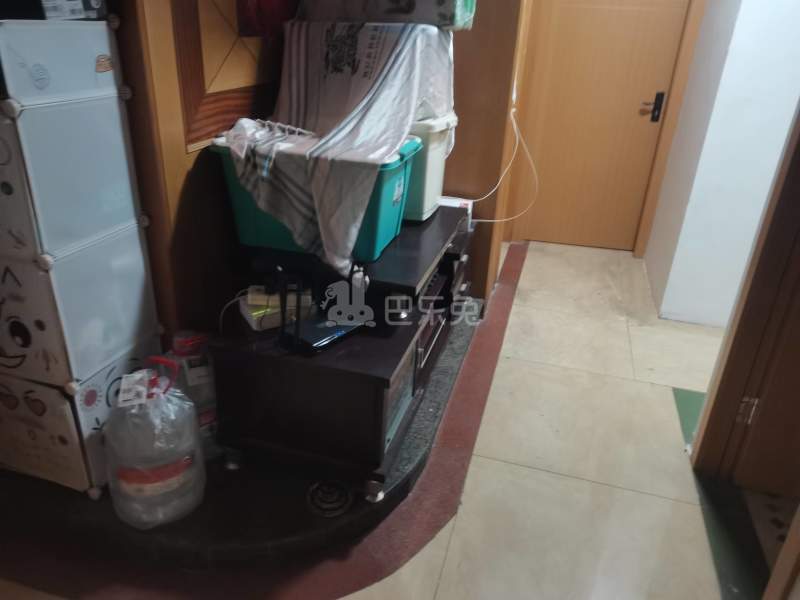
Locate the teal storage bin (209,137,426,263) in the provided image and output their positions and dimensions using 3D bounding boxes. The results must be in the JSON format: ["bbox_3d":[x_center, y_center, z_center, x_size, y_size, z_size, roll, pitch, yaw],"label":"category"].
[{"bbox_3d":[-0.290,-0.411,2.313,0.675,0.380,0.430,8,25,11],"label":"teal storage bin"}]

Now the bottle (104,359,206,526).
[{"bbox_3d":[-0.706,0.395,1.720,0.245,0.470,0.245,9,25,13],"label":"bottle"}]

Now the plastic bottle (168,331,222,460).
[{"bbox_3d":[-0.672,0.303,1.991,0.230,0.414,0.230,9,25,13],"label":"plastic bottle"}]

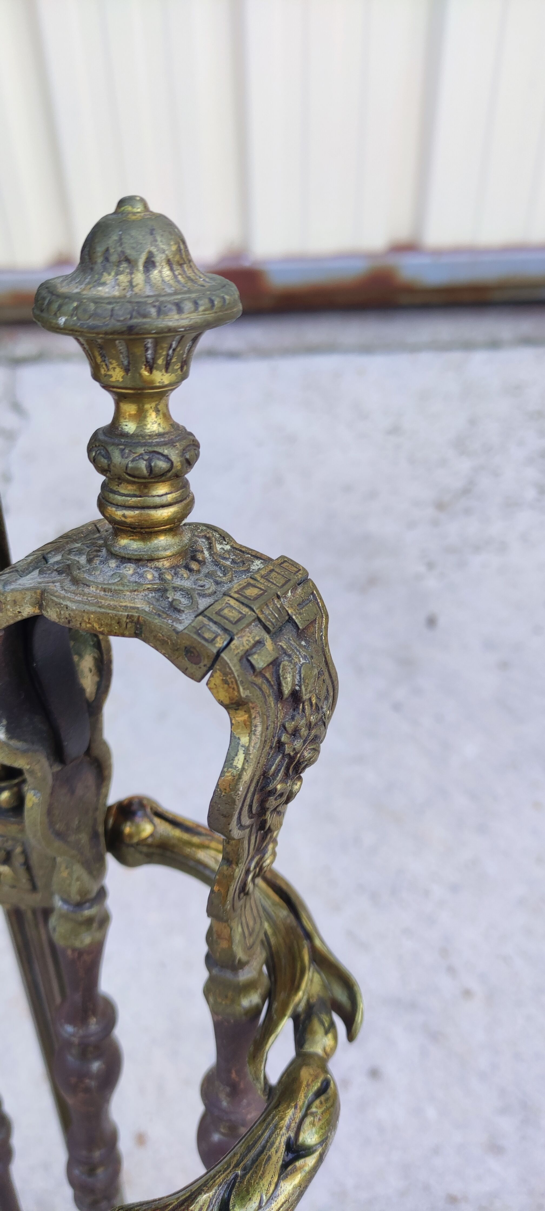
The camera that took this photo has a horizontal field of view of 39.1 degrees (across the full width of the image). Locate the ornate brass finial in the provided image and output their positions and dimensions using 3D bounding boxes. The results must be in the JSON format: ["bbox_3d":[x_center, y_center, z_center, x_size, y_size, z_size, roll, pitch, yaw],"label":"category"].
[{"bbox_3d":[-0.035,-0.057,0.203,0.051,0.090,0.051,4,34,0],"label":"ornate brass finial"}]

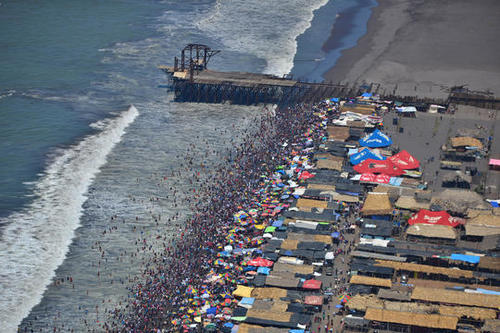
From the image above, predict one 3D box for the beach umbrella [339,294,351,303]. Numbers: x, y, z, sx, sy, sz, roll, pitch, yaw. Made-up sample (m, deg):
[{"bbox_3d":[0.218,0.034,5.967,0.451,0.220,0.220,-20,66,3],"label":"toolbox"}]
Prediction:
[{"bbox_3d":[19.520,27.754,530.000,2.500,2.350,2.500,0,20,0],"label":"beach umbrella"}]

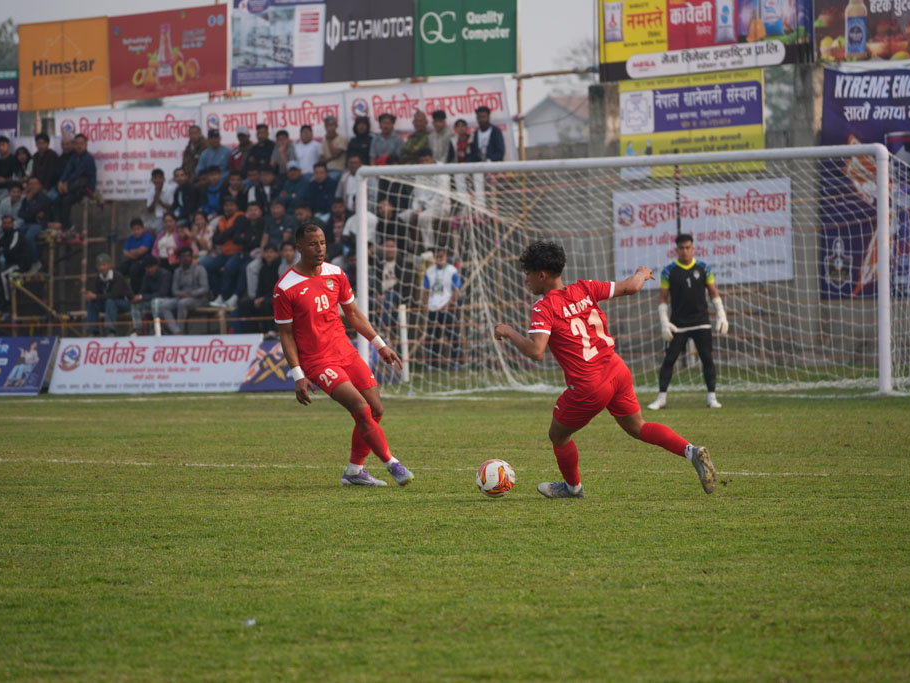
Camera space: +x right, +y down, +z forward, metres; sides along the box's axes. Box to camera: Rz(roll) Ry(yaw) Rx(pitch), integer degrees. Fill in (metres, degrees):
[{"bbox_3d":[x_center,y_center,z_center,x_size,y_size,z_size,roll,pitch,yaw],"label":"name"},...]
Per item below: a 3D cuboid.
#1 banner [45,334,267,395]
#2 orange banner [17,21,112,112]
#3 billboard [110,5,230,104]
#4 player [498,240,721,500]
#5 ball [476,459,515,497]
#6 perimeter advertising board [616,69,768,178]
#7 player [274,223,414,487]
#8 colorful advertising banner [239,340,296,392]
[{"bbox_3d":[-3.649,0.282,66.000,3.500,0.740,0.060,0,-21,44],"label":"banner"},{"bbox_3d":[-5.691,-4.025,79.500,0.060,1.250,1.950,-2,1,-42],"label":"orange banner"},{"bbox_3d":[-4.111,-4.125,78.500,0.060,1.250,2.500,-2,1,-42],"label":"billboard"},{"bbox_3d":[0.854,0.161,31.400,1.150,1.480,0.780,-1,1,35],"label":"player"},{"bbox_3d":[0.232,0.777,31.100,0.220,0.220,0.220,-1,1,0],"label":"ball"},{"bbox_3d":[3.196,-2.920,73.500,0.050,1.330,2.650,-2,1,-42],"label":"perimeter advertising board"},{"bbox_3d":[-0.682,0.079,33.400,0.800,1.610,0.580,-1,1,-25],"label":"player"},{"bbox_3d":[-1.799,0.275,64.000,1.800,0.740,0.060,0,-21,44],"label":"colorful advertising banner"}]

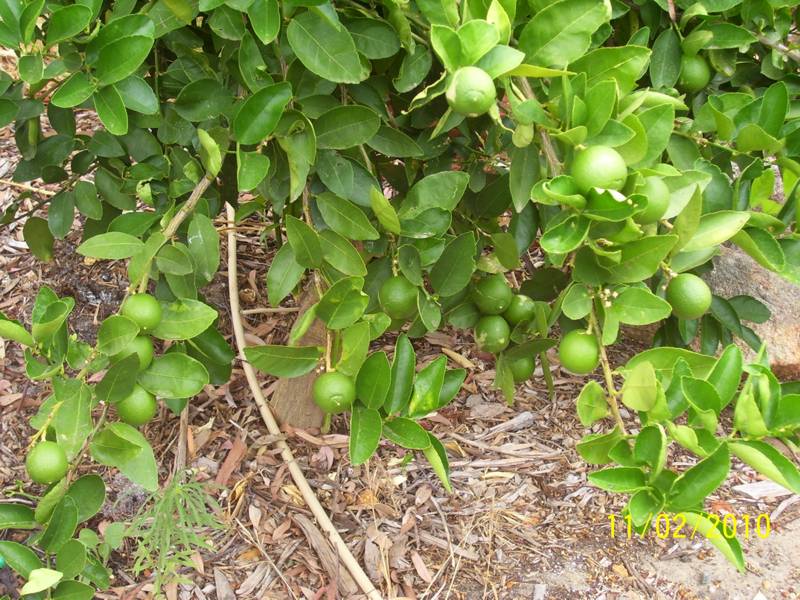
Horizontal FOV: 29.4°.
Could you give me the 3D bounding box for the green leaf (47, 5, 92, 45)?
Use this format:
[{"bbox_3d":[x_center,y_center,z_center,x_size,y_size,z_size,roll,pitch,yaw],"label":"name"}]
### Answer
[{"bbox_3d":[-0.360,-0.300,1.660,0.063,0.018,0.036,-38,78,-18],"label":"green leaf"}]

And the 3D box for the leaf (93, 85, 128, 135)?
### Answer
[{"bbox_3d":[-0.315,-0.207,1.660,0.031,0.010,0.068,-26,72,-9],"label":"leaf"}]

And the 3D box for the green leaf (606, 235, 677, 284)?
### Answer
[{"bbox_3d":[0.261,-0.044,1.650,0.093,0.020,0.042,-29,72,-10],"label":"green leaf"}]

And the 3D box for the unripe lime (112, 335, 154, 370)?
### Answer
[{"bbox_3d":[-0.300,0.058,1.720,0.046,0.048,0.046,0,28,0],"label":"unripe lime"}]

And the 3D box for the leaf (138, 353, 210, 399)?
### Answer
[{"bbox_3d":[-0.257,0.086,1.730,0.080,0.020,0.052,6,73,2],"label":"leaf"}]

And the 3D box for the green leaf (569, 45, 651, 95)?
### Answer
[{"bbox_3d":[0.210,-0.229,1.520,0.089,0.016,0.046,-24,68,-6],"label":"green leaf"}]

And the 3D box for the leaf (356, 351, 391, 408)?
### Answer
[{"bbox_3d":[-0.025,0.090,1.700,0.039,0.013,0.066,10,73,4],"label":"leaf"}]

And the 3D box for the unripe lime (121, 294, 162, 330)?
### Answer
[{"bbox_3d":[-0.286,0.014,1.690,0.044,0.044,0.044,0,25,0],"label":"unripe lime"}]

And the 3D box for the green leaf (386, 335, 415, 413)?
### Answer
[{"bbox_3d":[-0.001,0.077,1.580,0.030,0.084,0.020,3,-16,22],"label":"green leaf"}]

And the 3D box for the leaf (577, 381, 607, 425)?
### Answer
[{"bbox_3d":[0.213,0.115,1.701,0.034,0.053,0.014,4,-16,23],"label":"leaf"}]

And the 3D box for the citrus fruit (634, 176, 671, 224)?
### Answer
[{"bbox_3d":[0.250,-0.101,1.540,0.048,0.050,0.048,0,32,0],"label":"citrus fruit"}]

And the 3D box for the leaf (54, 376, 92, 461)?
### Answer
[{"bbox_3d":[-0.348,0.126,1.620,0.043,0.088,0.015,11,-12,2],"label":"leaf"}]

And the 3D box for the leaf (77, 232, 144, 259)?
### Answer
[{"bbox_3d":[-0.332,-0.062,1.750,0.077,0.017,0.041,-5,52,-4],"label":"leaf"}]

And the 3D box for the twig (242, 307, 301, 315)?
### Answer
[{"bbox_3d":[-0.187,0.017,2.200,0.089,0.009,0.010,-1,30,-2],"label":"twig"}]

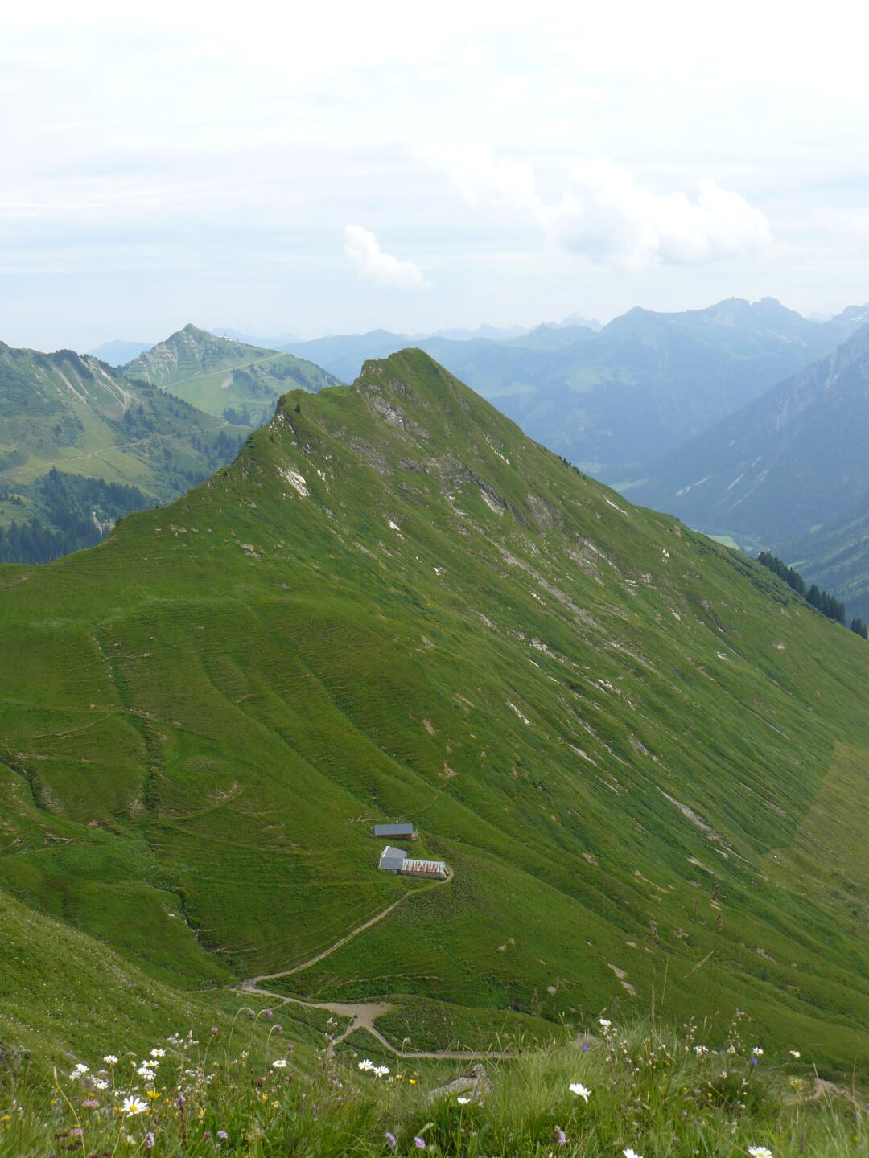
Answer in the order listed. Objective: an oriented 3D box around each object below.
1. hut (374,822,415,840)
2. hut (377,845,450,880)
[{"bbox_3d":[-14.800,94.670,452.980,14.500,4.600,7.500,-1,11,-3],"label":"hut"},{"bbox_3d":[-7.400,103.390,437.900,24.200,5.800,11.000,2,11,9],"label":"hut"}]

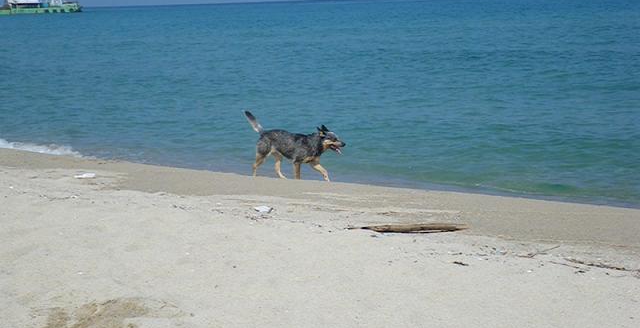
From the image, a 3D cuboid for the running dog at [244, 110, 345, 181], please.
[{"bbox_3d":[-0.240,-0.162,13.200,0.950,0.670,0.230,0,7,20],"label":"running dog"}]

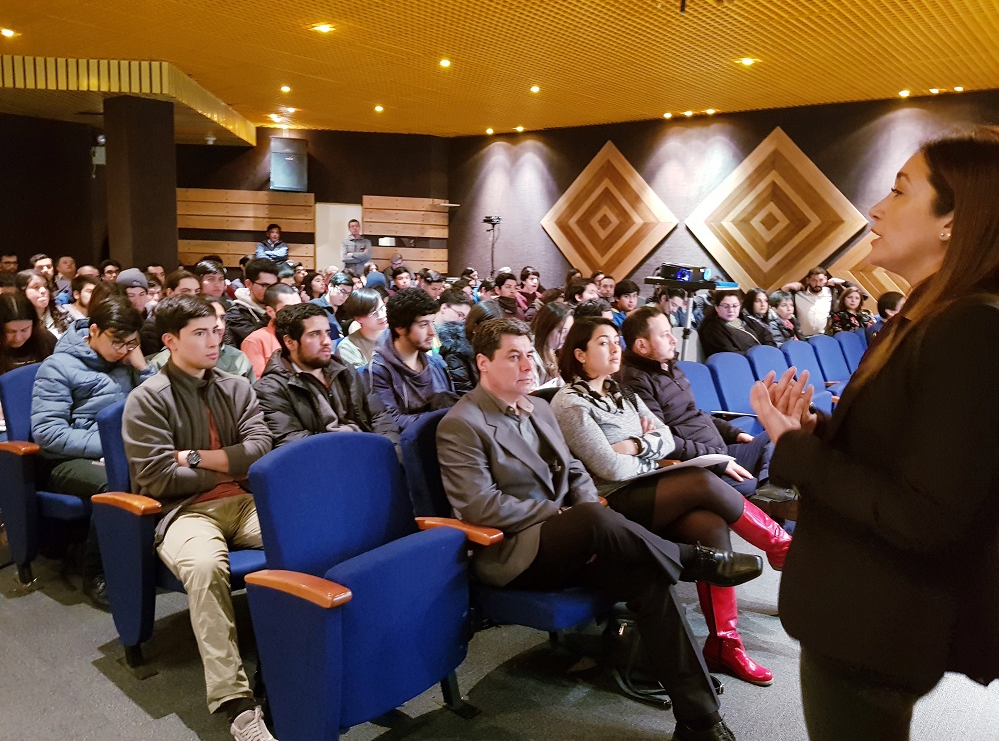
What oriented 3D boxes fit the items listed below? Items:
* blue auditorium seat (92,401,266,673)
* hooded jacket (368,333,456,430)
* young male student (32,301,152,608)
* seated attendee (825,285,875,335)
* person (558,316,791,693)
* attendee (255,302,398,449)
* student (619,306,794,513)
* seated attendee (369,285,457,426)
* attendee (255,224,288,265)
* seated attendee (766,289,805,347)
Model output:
[{"bbox_3d":[-0.986,0.544,2.655,0.630,0.910,0.620,8,10,38],"label":"blue auditorium seat"},{"bbox_3d":[-0.359,0.117,3.351,0.440,0.620,0.540,9,11,38],"label":"hooded jacket"},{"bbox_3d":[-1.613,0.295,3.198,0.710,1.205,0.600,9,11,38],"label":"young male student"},{"bbox_3d":[3.610,-0.209,7.681,0.520,1.270,0.700,1,8,-10],"label":"seated attendee"},{"bbox_3d":[0.625,0.439,2.787,1.010,1.225,0.540,10,12,40],"label":"person"},{"bbox_3d":[-0.584,0.346,3.101,0.850,1.215,0.600,10,12,41],"label":"attendee"},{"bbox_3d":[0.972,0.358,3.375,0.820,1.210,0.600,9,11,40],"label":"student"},{"bbox_3d":[-0.257,0.304,3.304,0.800,1.250,0.560,9,11,38],"label":"seated attendee"},{"bbox_3d":[-3.100,-1.135,10.146,0.520,1.710,0.360,0,9,-12],"label":"attendee"},{"bbox_3d":[2.850,-0.131,7.070,0.820,1.210,0.540,10,12,41],"label":"seated attendee"}]

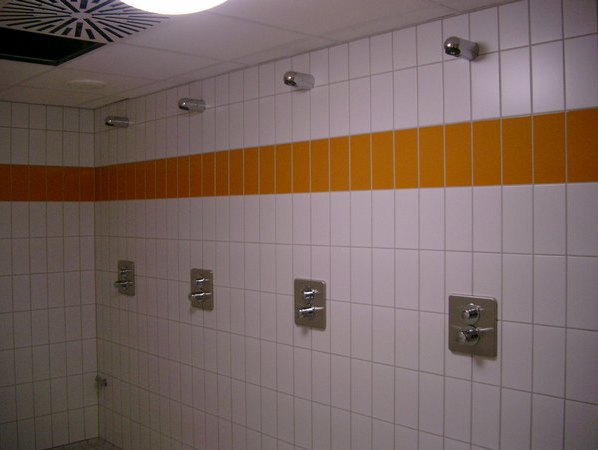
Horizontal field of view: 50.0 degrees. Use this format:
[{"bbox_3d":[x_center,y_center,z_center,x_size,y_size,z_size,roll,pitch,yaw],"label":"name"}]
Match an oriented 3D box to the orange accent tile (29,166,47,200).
[{"bbox_3d":[-1.735,-0.274,4.268,0.118,0.242,0.010,-1,1,-44],"label":"orange accent tile"}]

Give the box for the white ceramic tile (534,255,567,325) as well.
[{"bbox_3d":[0.870,0.226,2.222,0.118,0.243,0.010,1,1,45],"label":"white ceramic tile"}]

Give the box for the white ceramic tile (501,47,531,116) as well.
[{"bbox_3d":[0.771,-0.504,2.270,0.010,0.244,0.120,-1,1,-44],"label":"white ceramic tile"}]

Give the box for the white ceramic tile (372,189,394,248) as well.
[{"bbox_3d":[0.352,-0.024,2.663,0.010,0.240,0.118,-1,1,-44],"label":"white ceramic tile"}]

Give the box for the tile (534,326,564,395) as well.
[{"bbox_3d":[0.860,0.467,2.202,0.010,0.244,0.120,-1,1,-44],"label":"tile"}]

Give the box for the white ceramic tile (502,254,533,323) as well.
[{"bbox_3d":[0.780,0.226,2.280,0.010,0.244,0.120,-1,1,-44],"label":"white ceramic tile"}]

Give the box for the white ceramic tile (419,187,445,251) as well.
[{"bbox_3d":[0.541,-0.024,2.599,0.010,0.248,0.123,-1,1,-45],"label":"white ceramic tile"}]

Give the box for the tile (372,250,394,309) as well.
[{"bbox_3d":[0.354,0.218,2.668,0.010,0.240,0.118,-1,1,-44],"label":"tile"}]

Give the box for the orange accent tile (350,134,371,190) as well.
[{"bbox_3d":[0.278,-0.279,2.862,0.010,0.248,0.123,-1,1,-45],"label":"orange accent tile"}]

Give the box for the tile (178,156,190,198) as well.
[{"bbox_3d":[-0.666,-0.278,3.737,0.010,0.242,0.118,-1,1,-44],"label":"tile"}]

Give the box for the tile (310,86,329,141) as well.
[{"bbox_3d":[0.096,-0.515,2.945,0.010,0.242,0.118,-1,1,-44],"label":"tile"}]

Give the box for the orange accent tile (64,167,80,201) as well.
[{"bbox_3d":[-1.592,-0.282,4.488,0.009,0.242,0.118,1,1,45],"label":"orange accent tile"}]

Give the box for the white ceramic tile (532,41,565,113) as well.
[{"bbox_3d":[0.855,-0.503,2.189,0.118,0.242,0.009,1,1,45],"label":"white ceramic tile"}]

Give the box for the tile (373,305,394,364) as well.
[{"bbox_3d":[0.369,0.478,2.784,0.010,0.248,0.123,-1,1,-45],"label":"tile"}]

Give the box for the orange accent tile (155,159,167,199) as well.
[{"bbox_3d":[-0.832,-0.279,3.905,0.010,0.244,0.120,-1,1,-44],"label":"orange accent tile"}]

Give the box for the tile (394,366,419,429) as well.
[{"bbox_3d":[0.455,0.727,2.701,0.010,0.248,0.123,-1,1,-45],"label":"tile"}]

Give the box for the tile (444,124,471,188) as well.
[{"bbox_3d":[0.603,-0.264,2.424,0.010,0.242,0.118,-1,1,-44],"label":"tile"}]

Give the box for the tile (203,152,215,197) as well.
[{"bbox_3d":[-0.490,-0.276,3.520,0.010,0.240,0.118,-1,1,-44],"label":"tile"}]

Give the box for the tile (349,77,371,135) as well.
[{"bbox_3d":[0.269,-0.514,2.781,0.010,0.244,0.120,-1,1,-44],"label":"tile"}]

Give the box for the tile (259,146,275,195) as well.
[{"bbox_3d":[-0.161,-0.283,3.306,0.010,0.248,0.123,-1,1,-45],"label":"tile"}]

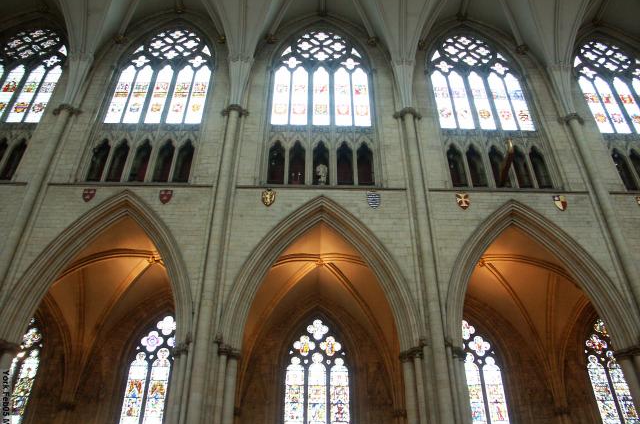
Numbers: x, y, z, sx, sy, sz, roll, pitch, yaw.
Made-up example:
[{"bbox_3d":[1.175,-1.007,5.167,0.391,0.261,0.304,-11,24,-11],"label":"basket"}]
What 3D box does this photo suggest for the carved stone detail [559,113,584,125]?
[{"bbox_3d":[11.511,-4.248,23.648,1.150,0.450,0.550,1,-35,-1],"label":"carved stone detail"}]

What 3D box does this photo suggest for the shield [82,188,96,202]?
[{"bbox_3d":[-9.203,-0.660,20.697,0.550,0.700,0.150,1,-35,-1],"label":"shield"}]

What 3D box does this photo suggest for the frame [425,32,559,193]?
[{"bbox_3d":[7.900,-5.525,25.499,5.100,11.000,0.600,1,-35,-1],"label":"frame"}]

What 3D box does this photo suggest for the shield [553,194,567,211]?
[{"bbox_3d":[9.782,-0.366,21.057,0.550,0.800,0.150,1,-35,-1],"label":"shield"}]

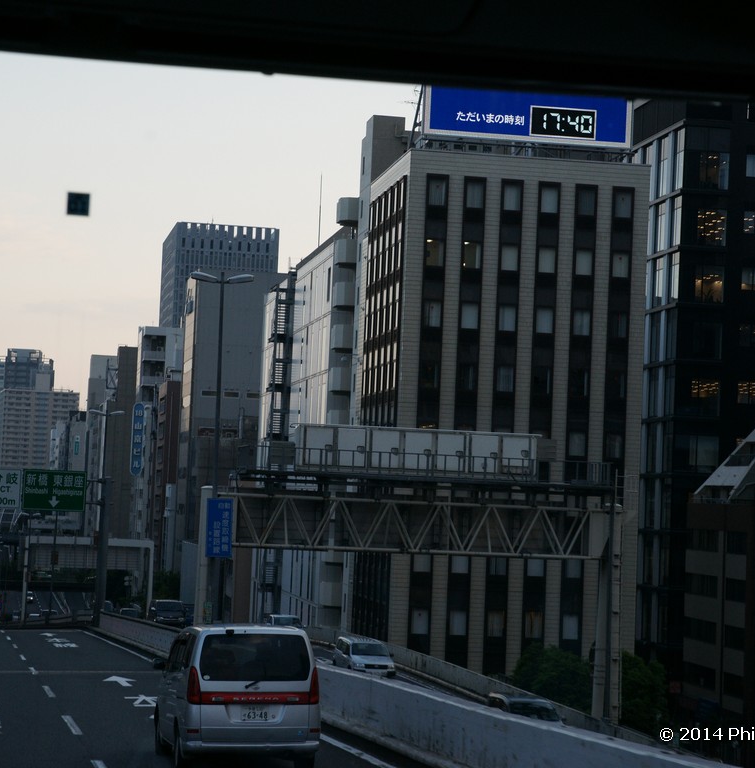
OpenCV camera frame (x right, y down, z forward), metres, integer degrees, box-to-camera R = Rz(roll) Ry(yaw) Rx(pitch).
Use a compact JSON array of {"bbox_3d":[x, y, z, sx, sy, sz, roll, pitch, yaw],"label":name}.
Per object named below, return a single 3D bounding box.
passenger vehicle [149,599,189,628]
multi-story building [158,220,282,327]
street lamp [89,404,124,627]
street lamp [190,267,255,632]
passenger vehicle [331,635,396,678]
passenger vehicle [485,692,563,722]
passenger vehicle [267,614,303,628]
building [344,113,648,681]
[{"bbox_3d":[-12.388,13.755,114.000,1.760,1.880,4.750,3,-6,-11],"label":"passenger vehicle"},{"bbox_3d":[-58.641,0.394,680.273,35.147,106.000,52.000,3,-4,-12],"label":"multi-story building"},{"bbox_3d":[-14.025,6.768,98.000,1.850,11.237,0.460,3,-4,-12],"label":"street lamp"},{"bbox_3d":[-4.120,2.073,48.500,1.650,9.800,0.300,3,-3,-10],"label":"street lamp"},{"bbox_3d":[-0.526,10.675,75.360,1.690,1.520,4.200,3,-5,-9],"label":"passenger vehicle"},{"bbox_3d":[4.057,9.438,53.583,1.680,1.500,4.300,3,-5,-8],"label":"passenger vehicle"},{"bbox_3d":[-4.697,12.603,98.500,1.690,1.580,4.200,3,-5,-10],"label":"passenger vehicle"},{"bbox_3d":[6.742,1.707,116.512,14.085,36.000,16.837,3,-4,-10],"label":"building"}]

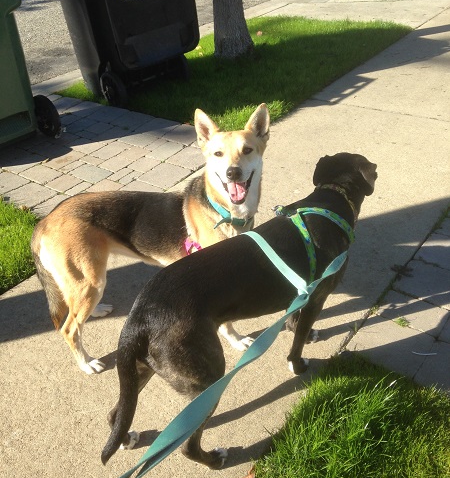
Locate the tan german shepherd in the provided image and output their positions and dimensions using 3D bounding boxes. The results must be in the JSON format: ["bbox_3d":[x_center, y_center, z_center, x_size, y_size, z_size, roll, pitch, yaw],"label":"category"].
[{"bbox_3d":[-0.226,0.027,1.772,0.750,0.755,0.320,-3,34,1],"label":"tan german shepherd"}]

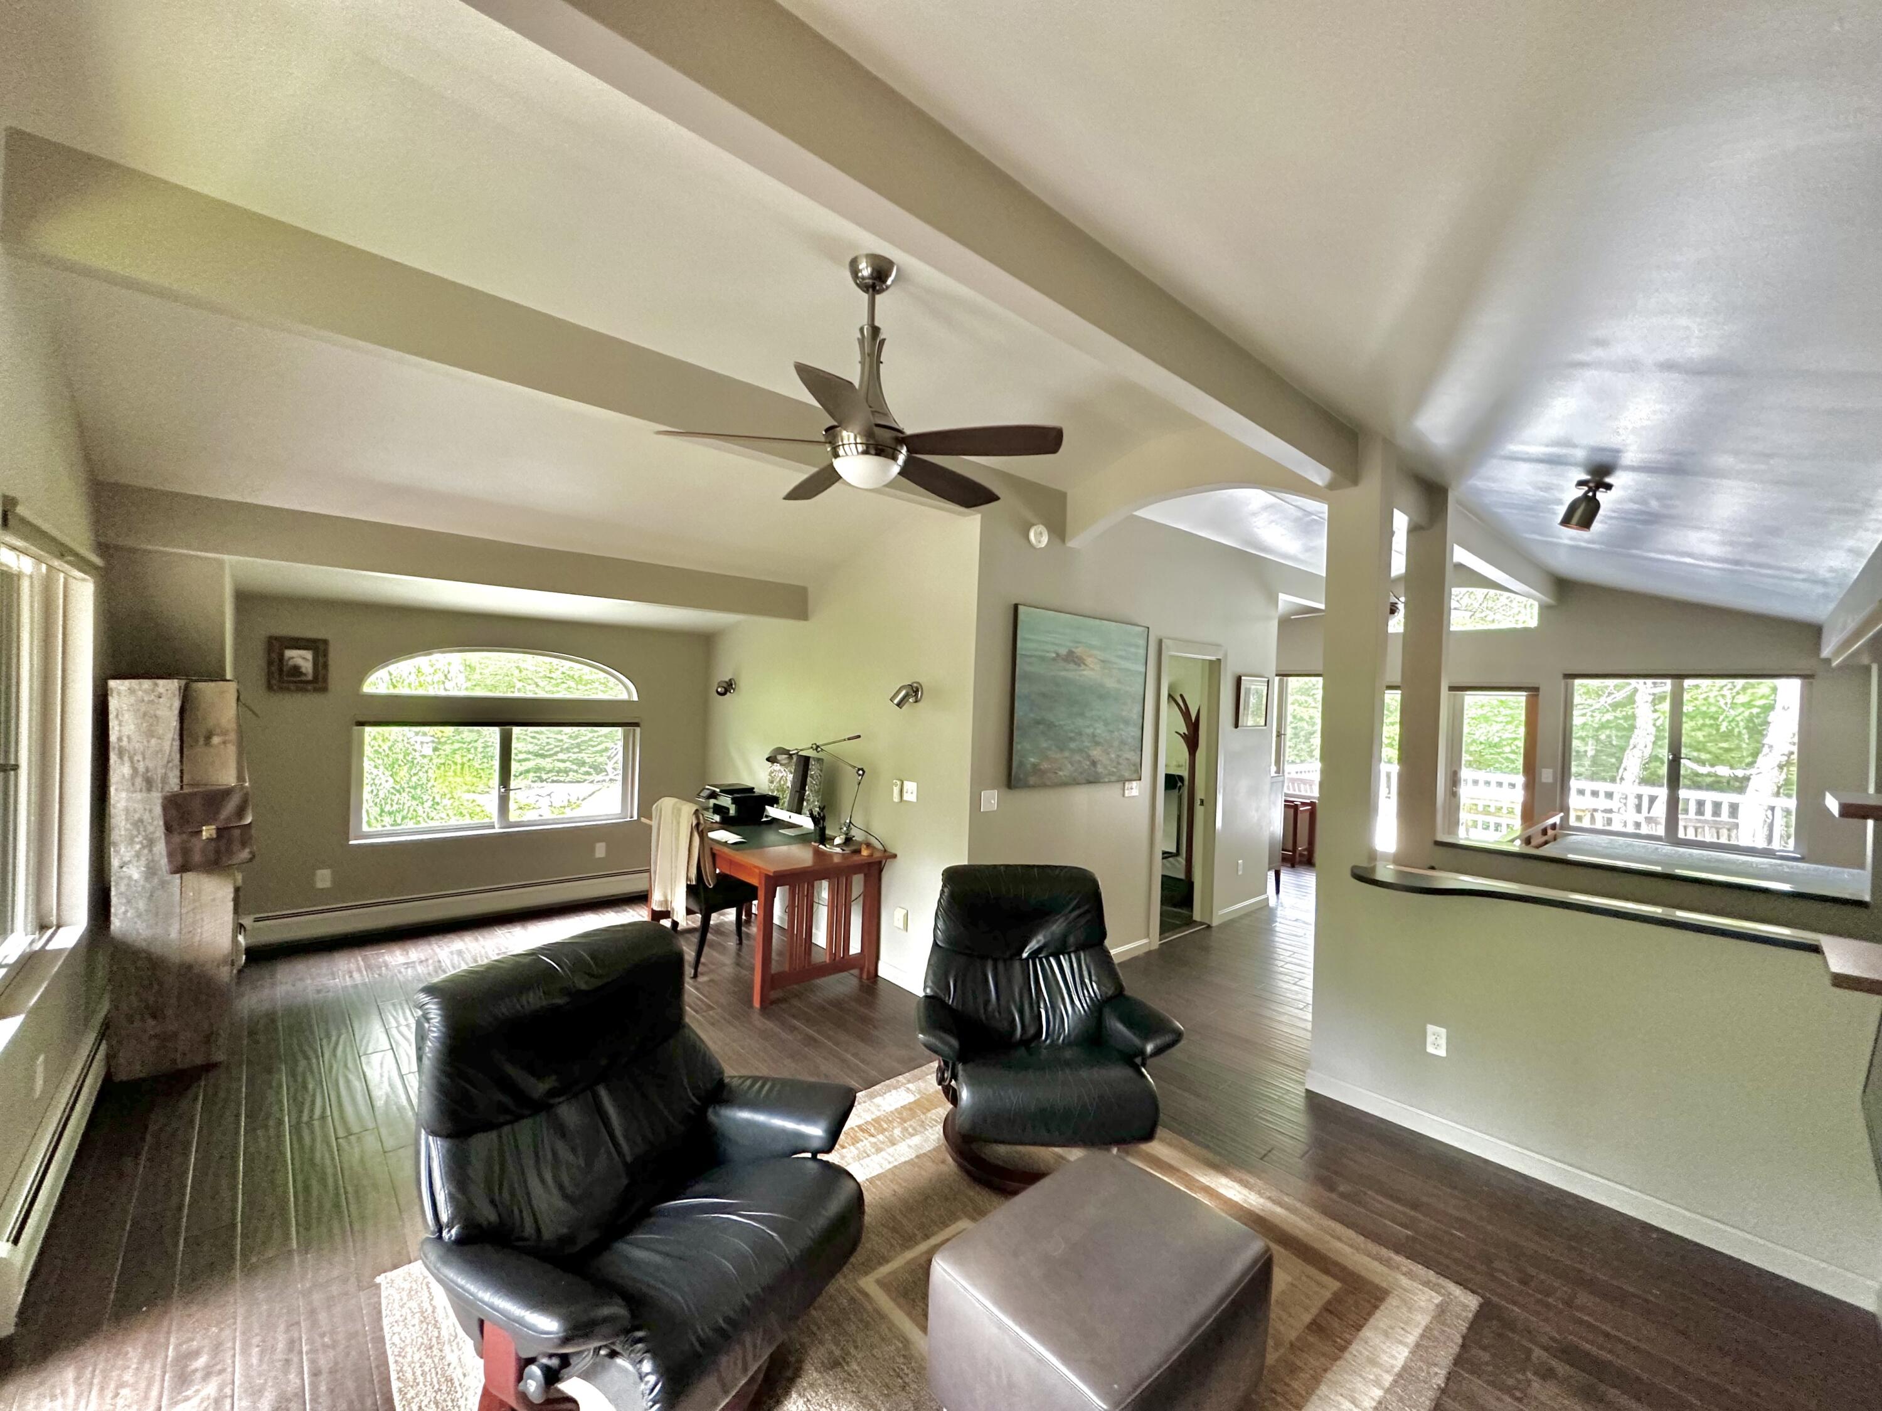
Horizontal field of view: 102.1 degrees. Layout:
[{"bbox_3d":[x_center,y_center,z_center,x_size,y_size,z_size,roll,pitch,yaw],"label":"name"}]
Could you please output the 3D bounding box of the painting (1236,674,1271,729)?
[{"bbox_3d":[2.504,-0.015,6.115,0.470,0.405,0.035,2,0,-42],"label":"painting"}]

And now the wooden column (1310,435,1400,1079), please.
[{"bbox_3d":[1.775,0.268,3.291,0.145,2.842,0.212,2,0,-42],"label":"wooden column"}]

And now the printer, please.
[{"bbox_3d":[-1.433,0.690,5.401,0.400,0.235,0.430,2,0,-42],"label":"printer"}]

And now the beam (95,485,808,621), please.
[{"bbox_3d":[-2.172,-0.731,4.171,3.260,0.235,0.170,2,0,-42],"label":"beam"}]

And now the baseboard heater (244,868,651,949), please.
[{"bbox_3d":[-3.077,1.379,5.337,2.700,0.210,0.075,2,0,-42],"label":"baseboard heater"}]

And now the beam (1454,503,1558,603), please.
[{"bbox_3d":[3.759,-0.978,5.122,3.198,0.247,0.113,2,0,-42],"label":"beam"}]

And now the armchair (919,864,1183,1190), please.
[{"bbox_3d":[0.349,1.137,2.748,0.830,0.980,0.810,2,0,-5],"label":"armchair"}]

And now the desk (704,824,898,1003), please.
[{"bbox_3d":[-1.138,1.192,4.742,0.820,0.750,1.700,2,0,-42],"label":"desk"}]

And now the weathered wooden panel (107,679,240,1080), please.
[{"bbox_3d":[-3.173,0.695,3.138,0.370,1.600,0.130,2,0,-42],"label":"weathered wooden panel"}]

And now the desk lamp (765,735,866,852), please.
[{"bbox_3d":[-0.750,0.516,4.546,0.585,0.679,0.170,2,0,-6],"label":"desk lamp"}]

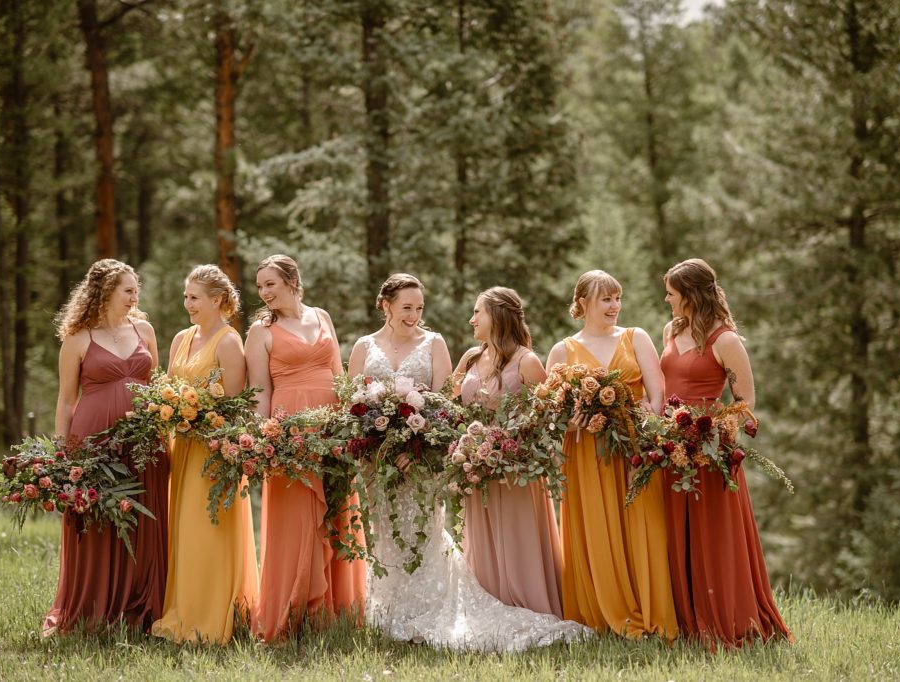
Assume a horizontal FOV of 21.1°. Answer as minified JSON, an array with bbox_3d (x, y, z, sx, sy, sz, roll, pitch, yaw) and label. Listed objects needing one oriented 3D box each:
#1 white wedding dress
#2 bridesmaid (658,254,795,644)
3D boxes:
[{"bbox_3d":[0.110,0.646,10.380,0.990,1.383,0.680,0,1,-2],"label":"white wedding dress"},{"bbox_3d":[1.190,0.484,10.400,0.530,1.678,0.480,0,1,30],"label":"bridesmaid"}]

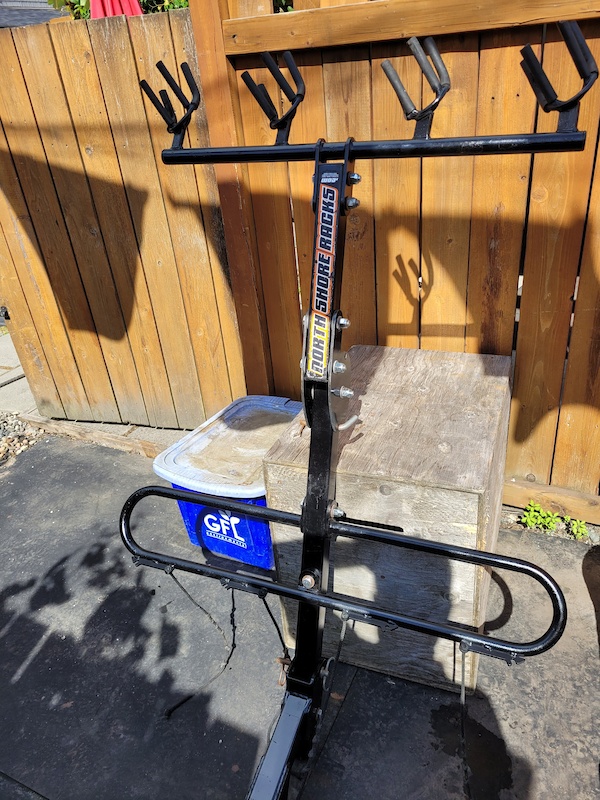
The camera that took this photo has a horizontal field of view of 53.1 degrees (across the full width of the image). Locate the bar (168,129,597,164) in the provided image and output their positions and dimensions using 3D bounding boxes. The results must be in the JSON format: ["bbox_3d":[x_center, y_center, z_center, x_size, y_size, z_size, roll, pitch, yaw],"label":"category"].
[{"bbox_3d":[0.104,-0.541,1.302,0.936,0.036,0.036,7,30,20],"label":"bar"}]

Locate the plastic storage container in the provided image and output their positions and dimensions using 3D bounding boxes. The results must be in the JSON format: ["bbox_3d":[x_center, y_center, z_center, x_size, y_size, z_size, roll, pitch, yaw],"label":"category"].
[{"bbox_3d":[-0.162,0.304,2.215,0.466,0.378,0.629,10,31,27],"label":"plastic storage container"}]

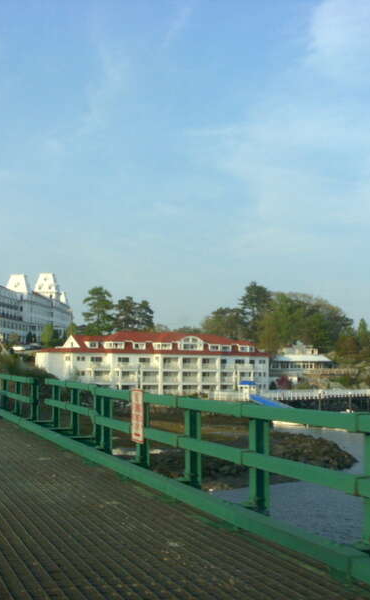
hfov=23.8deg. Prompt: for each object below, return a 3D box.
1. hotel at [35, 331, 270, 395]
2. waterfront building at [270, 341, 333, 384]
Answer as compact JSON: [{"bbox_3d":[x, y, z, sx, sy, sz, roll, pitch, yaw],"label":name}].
[{"bbox_3d":[-6.672,13.666,189.000,46.000,13.600,21.000,3,-5,-29],"label":"hotel"},{"bbox_3d":[26.028,14.590,205.000,14.000,10.000,13.000,3,-5,-28],"label":"waterfront building"}]

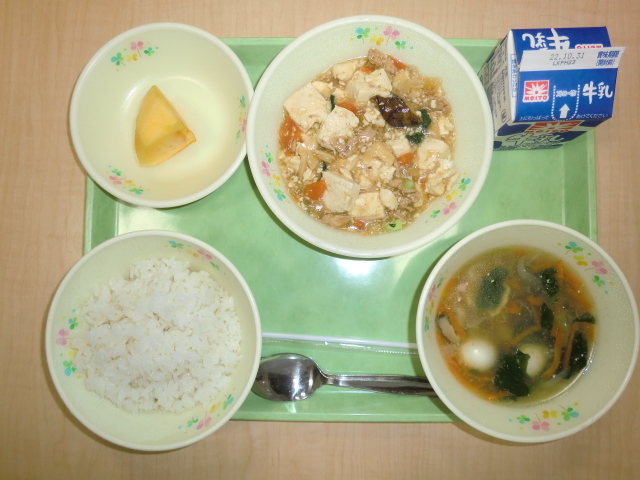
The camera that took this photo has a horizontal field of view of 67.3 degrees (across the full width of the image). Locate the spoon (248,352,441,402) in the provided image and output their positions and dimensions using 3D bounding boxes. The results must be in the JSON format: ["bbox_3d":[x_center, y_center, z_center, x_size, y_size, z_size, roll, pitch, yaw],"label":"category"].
[{"bbox_3d":[0.031,0.099,0.332,0.162,0.019,0.034,4,86,1],"label":"spoon"}]

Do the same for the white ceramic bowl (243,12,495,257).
[{"bbox_3d":[0.032,-0.064,0.328,0.154,0.050,0.154,0,86,1],"label":"white ceramic bowl"}]

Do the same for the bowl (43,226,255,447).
[{"bbox_3d":[-0.102,0.063,0.320,0.132,0.051,0.132,0,86,1],"label":"bowl"}]

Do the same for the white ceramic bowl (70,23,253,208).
[{"bbox_3d":[-0.102,-0.080,0.334,0.122,0.043,0.122,0,86,1],"label":"white ceramic bowl"}]

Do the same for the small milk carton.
[{"bbox_3d":[0.143,-0.097,0.311,0.057,0.086,0.057,-2,86,1],"label":"small milk carton"}]

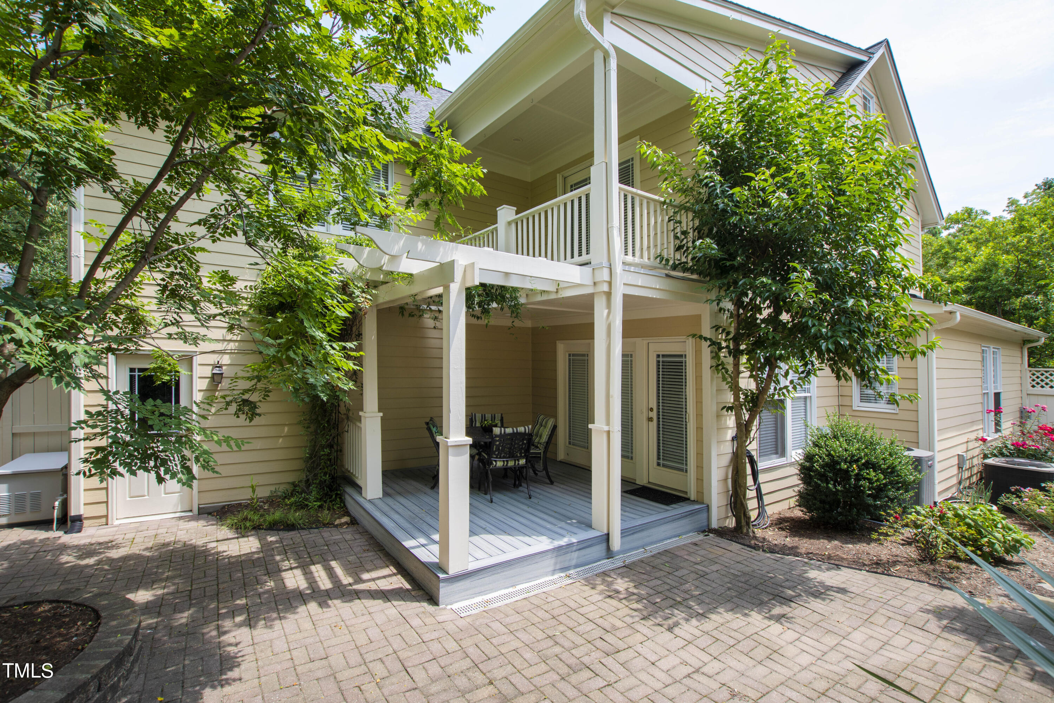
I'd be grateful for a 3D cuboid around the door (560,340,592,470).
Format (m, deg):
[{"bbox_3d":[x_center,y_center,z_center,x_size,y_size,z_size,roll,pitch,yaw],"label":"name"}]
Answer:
[{"bbox_3d":[0.884,0.970,7.872,0.120,2.120,0.920,2,-2,-35],"label":"door"}]

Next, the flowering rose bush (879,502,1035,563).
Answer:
[{"bbox_3d":[4.940,1.971,5.040,0.980,0.520,1.250,2,-2,-35],"label":"flowering rose bush"}]

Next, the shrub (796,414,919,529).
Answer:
[{"bbox_3d":[4.239,1.486,5.694,1.280,1.330,1.280,1,-2,-34],"label":"shrub"}]

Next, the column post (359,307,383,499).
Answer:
[{"bbox_3d":[-2.066,0.673,5.853,0.235,2.500,0.235,1,-2,-34],"label":"column post"}]

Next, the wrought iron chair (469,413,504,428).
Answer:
[{"bbox_3d":[-0.650,1.546,7.200,0.570,0.920,0.630,1,-2,-14],"label":"wrought iron chair"}]

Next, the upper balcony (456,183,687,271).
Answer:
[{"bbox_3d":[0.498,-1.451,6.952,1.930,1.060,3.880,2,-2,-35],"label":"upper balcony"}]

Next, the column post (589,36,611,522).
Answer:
[{"bbox_3d":[0.860,-0.705,4.876,0.200,5.300,0.200,2,-2,-35],"label":"column post"}]

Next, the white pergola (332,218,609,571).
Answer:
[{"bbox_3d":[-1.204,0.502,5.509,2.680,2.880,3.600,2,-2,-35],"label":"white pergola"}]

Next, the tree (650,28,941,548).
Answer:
[{"bbox_3d":[2.700,-0.630,4.780,2.700,5.499,2.200,1,-2,-34],"label":"tree"}]

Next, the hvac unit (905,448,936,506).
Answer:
[{"bbox_3d":[5.350,1.822,6.345,0.670,0.765,0.670,1,-2,-34],"label":"hvac unit"}]

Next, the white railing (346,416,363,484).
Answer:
[{"bbox_3d":[-2.491,1.435,6.403,0.080,0.870,1.270,1,-2,-34],"label":"white railing"}]

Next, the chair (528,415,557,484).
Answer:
[{"bbox_3d":[0.020,1.522,6.820,0.650,0.940,0.600,1,-2,-22],"label":"chair"}]

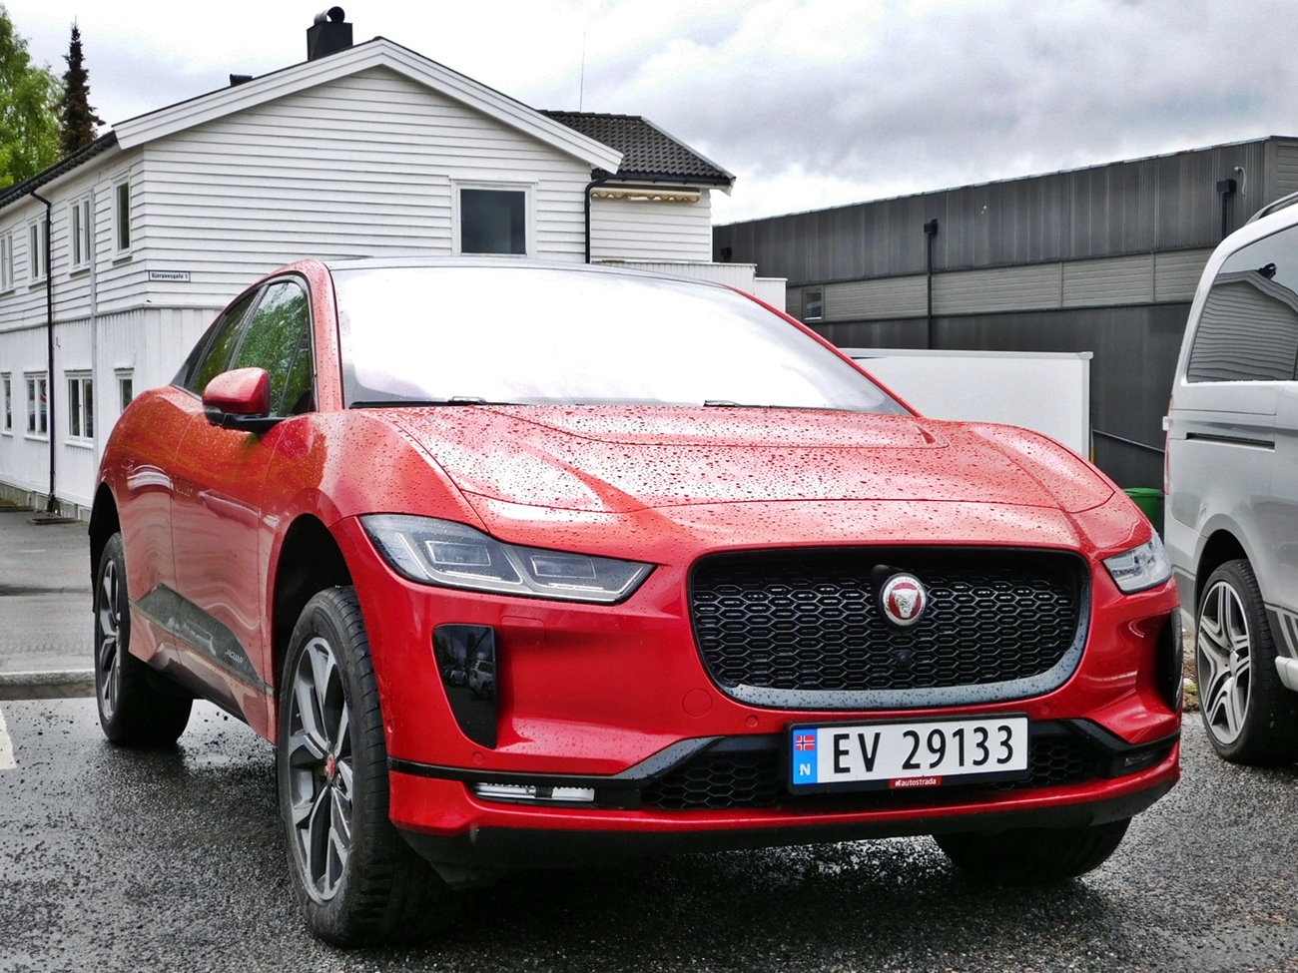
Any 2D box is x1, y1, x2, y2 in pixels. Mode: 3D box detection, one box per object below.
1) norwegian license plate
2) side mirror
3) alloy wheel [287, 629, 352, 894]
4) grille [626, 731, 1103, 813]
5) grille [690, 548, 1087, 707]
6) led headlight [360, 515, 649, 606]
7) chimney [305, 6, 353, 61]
[{"bbox_3d":[0.494,0.496,3.131,0.530,0.125,0.020,1,0,-25],"label":"norwegian license plate"},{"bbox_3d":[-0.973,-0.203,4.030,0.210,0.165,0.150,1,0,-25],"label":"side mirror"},{"bbox_3d":[-0.601,0.586,3.547,0.200,0.550,0.550,1,0,-25],"label":"alloy wheel"},{"bbox_3d":[0.462,0.522,3.205,1.040,0.130,0.130,1,0,-25],"label":"grille"},{"bbox_3d":[0.471,0.267,3.196,0.900,0.305,0.120,1,0,-25],"label":"grille"},{"bbox_3d":[-0.280,0.137,3.139,0.590,0.165,0.290,1,0,5],"label":"led headlight"},{"bbox_3d":[-5.349,-7.568,28.300,0.560,0.900,0.600,-1,2,-28],"label":"chimney"}]

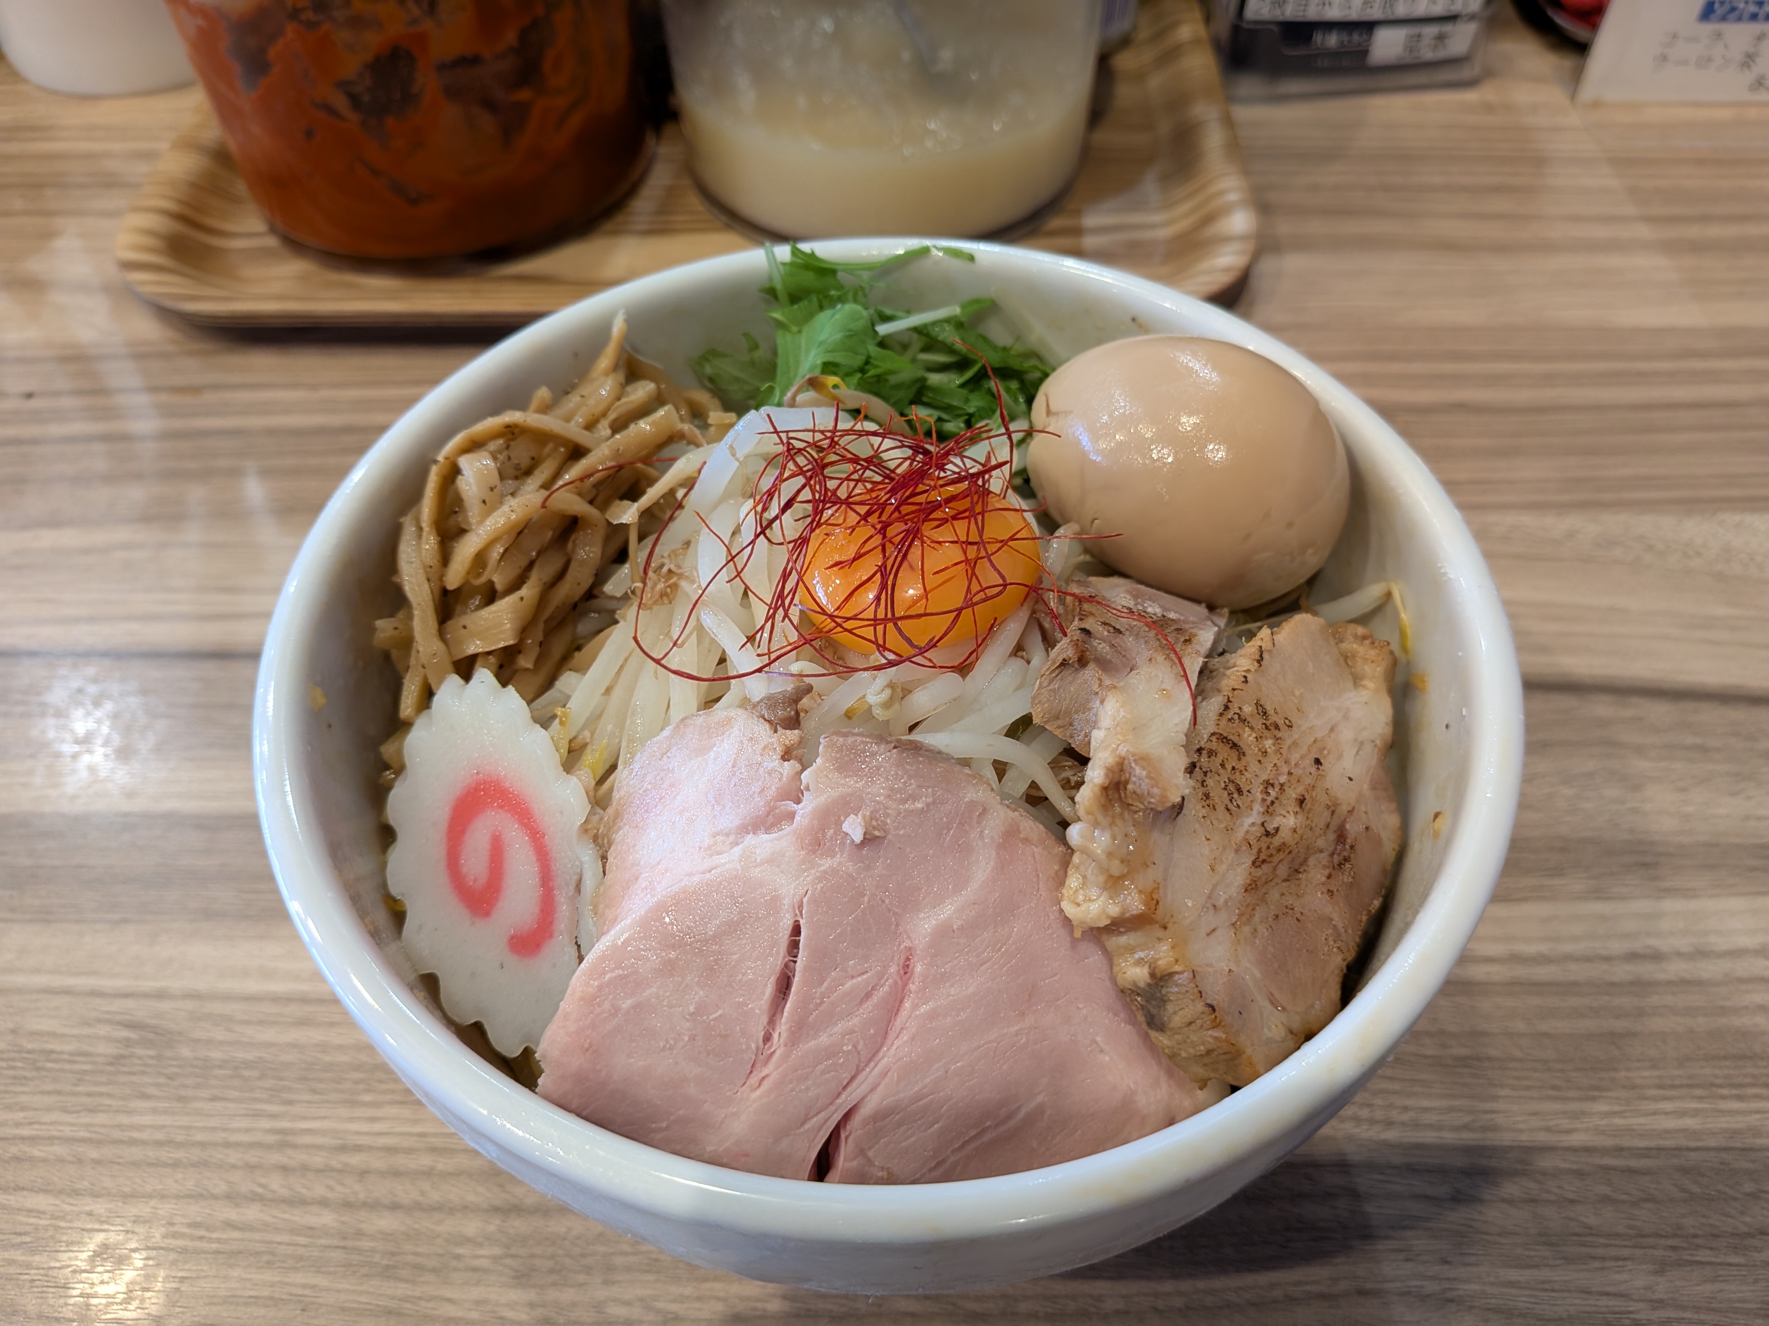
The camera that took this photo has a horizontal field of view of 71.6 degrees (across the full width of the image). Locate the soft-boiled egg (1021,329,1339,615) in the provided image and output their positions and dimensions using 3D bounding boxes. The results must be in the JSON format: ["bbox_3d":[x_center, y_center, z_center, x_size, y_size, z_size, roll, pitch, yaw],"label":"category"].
[{"bbox_3d":[0.053,-0.034,0.217,0.057,0.044,0.044,29,57,13],"label":"soft-boiled egg"}]

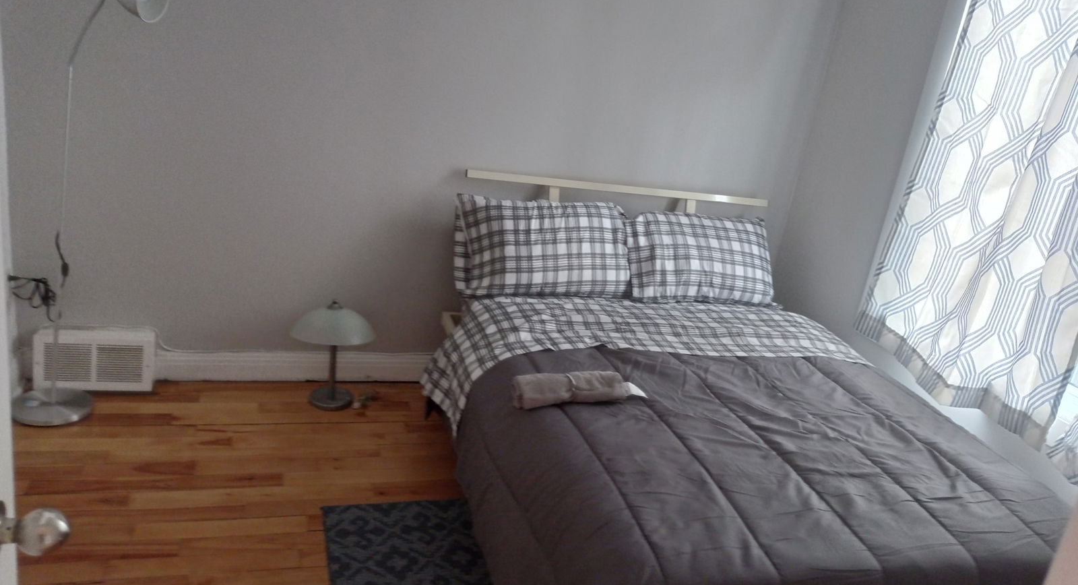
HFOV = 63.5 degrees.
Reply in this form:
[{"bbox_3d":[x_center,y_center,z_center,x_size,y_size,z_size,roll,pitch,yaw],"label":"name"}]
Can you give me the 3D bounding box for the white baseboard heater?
[{"bbox_3d":[-1.610,0.240,3.166,0.390,0.212,0.095,3,19,-20],"label":"white baseboard heater"}]

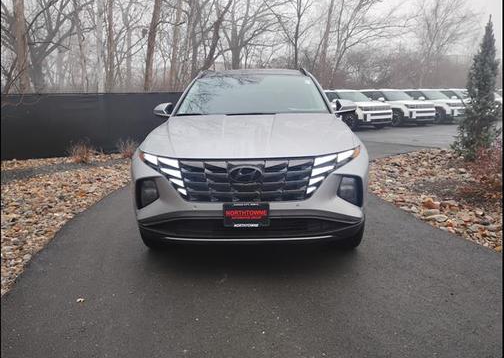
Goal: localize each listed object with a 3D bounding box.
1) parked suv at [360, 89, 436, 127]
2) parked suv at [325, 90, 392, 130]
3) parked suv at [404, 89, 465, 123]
[{"bbox_3d":[6.818,-3.623,20.606,1.920,1.740,4.830,-6,12,-25],"label":"parked suv"},{"bbox_3d":[4.392,-3.343,19.420,1.920,1.740,4.830,-6,12,-25],"label":"parked suv"},{"bbox_3d":[9.261,-3.900,21.779,1.920,1.740,4.830,-6,12,-25],"label":"parked suv"}]

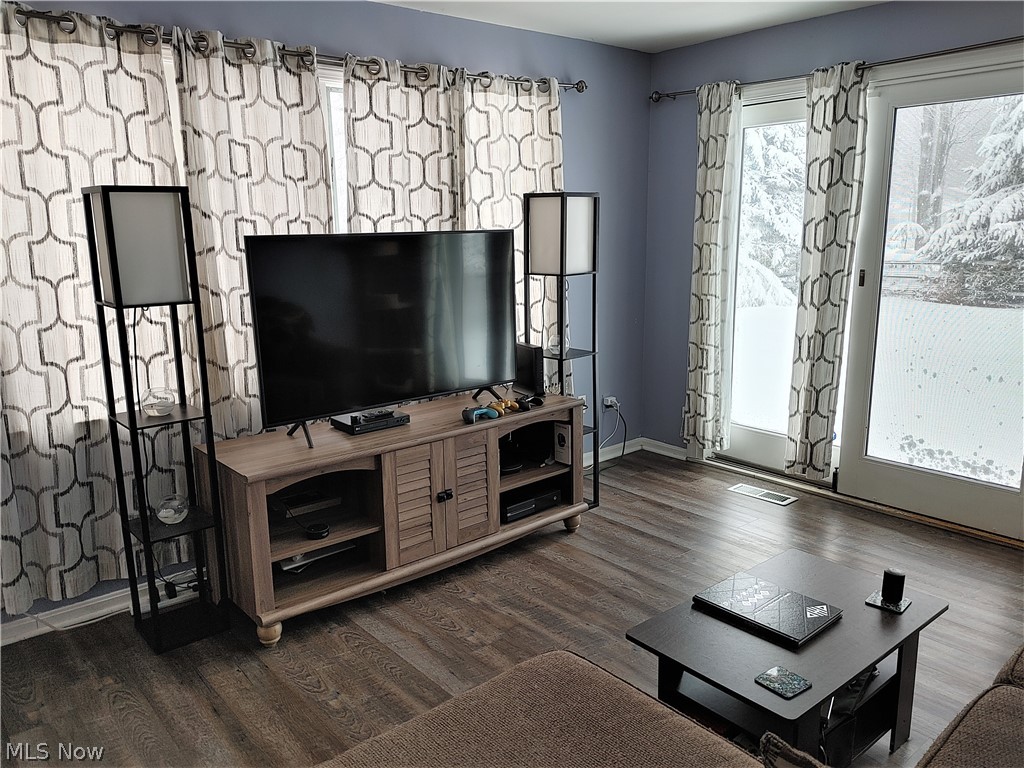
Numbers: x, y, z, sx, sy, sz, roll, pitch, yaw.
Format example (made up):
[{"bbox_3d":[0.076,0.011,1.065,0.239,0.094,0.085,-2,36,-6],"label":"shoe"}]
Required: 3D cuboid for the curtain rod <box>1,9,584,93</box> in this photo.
[{"bbox_3d":[-0.717,-1.362,3.219,2.930,0.060,0.075,-11,15,-39],"label":"curtain rod"}]

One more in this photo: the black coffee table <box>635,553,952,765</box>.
[{"bbox_3d":[0.763,0.829,2.115,0.797,0.401,0.489,-11,15,-38],"label":"black coffee table"}]

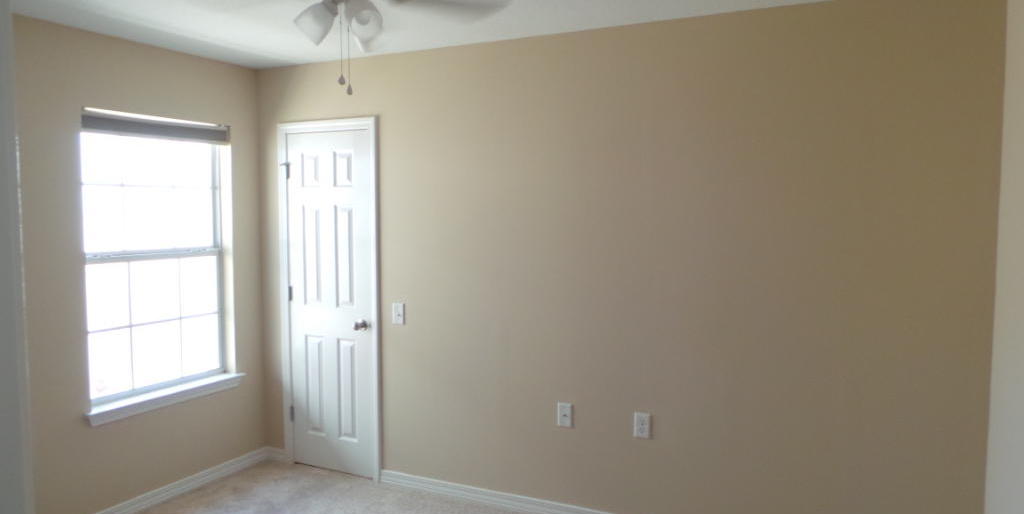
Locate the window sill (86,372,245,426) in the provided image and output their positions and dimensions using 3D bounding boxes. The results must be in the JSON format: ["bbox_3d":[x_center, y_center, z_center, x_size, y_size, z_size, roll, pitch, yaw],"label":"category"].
[{"bbox_3d":[-1.878,0.766,3.729,0.115,0.072,0.975,2,4,26],"label":"window sill"}]

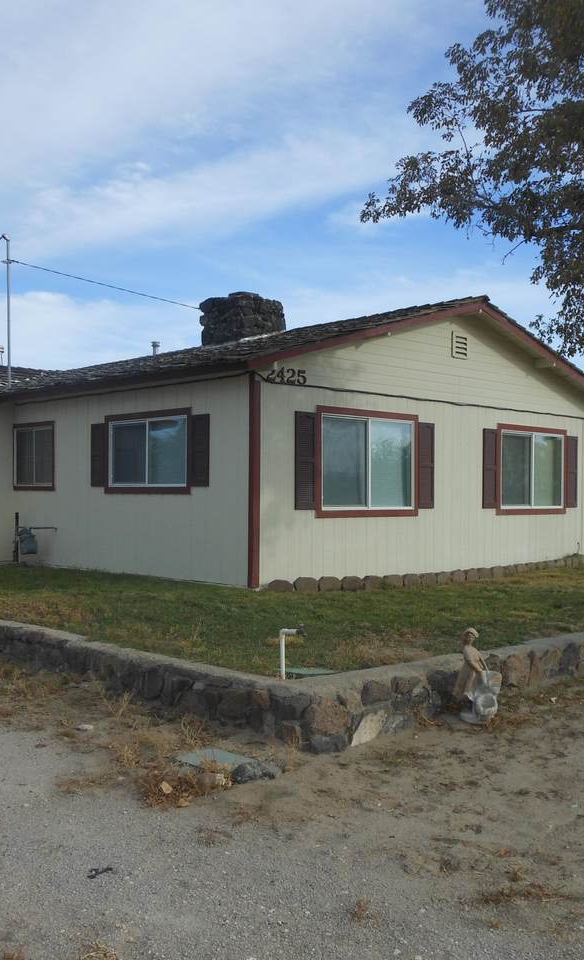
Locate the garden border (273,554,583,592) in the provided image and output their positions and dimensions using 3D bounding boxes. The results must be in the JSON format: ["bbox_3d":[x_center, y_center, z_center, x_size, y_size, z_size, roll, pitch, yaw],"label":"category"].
[{"bbox_3d":[2.355,1.252,12.819,6.880,0.190,0.660,1,-1,-44],"label":"garden border"}]

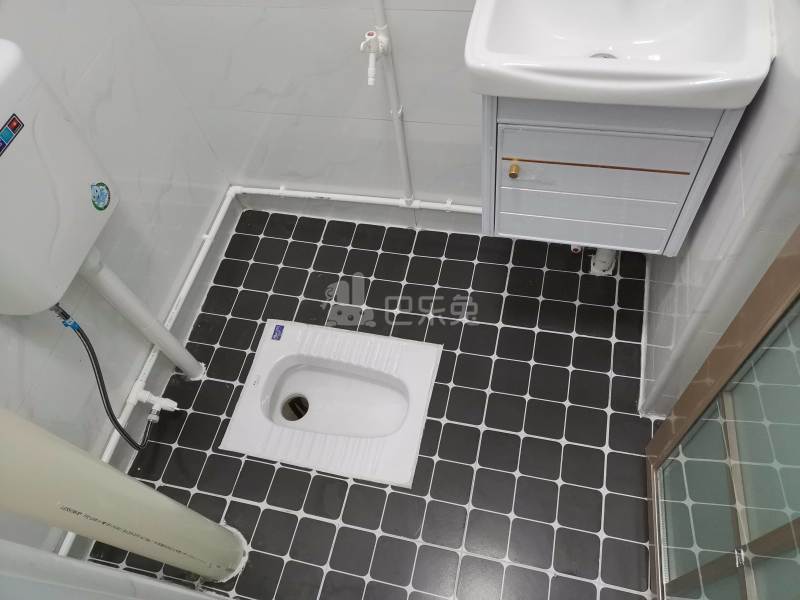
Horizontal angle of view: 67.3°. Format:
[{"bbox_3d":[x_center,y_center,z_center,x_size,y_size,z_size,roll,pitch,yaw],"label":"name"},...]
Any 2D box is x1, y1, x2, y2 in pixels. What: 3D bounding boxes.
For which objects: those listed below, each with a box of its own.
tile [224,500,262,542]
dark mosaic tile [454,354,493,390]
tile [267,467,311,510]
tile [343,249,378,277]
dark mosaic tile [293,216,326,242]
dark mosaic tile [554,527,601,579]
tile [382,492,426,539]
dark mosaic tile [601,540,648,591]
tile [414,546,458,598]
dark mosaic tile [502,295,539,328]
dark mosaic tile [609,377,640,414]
[{"bbox_3d":[-0.398,0.552,1.494,0.096,0.008,0.096,8,61,14],"label":"tile"},{"bbox_3d":[0.196,0.193,1.613,0.096,0.008,0.096,7,61,14],"label":"dark mosaic tile"},{"bbox_3d":[-0.280,0.478,1.519,0.096,0.008,0.096,8,61,14],"label":"tile"},{"bbox_3d":[-0.120,-0.111,1.859,0.097,0.008,0.097,7,61,14],"label":"tile"},{"bbox_3d":[-0.293,-0.225,1.968,0.096,0.010,0.096,7,61,14],"label":"dark mosaic tile"},{"bbox_3d":[0.398,0.572,1.353,0.097,0.010,0.097,7,60,14],"label":"dark mosaic tile"},{"bbox_3d":[0.010,0.521,1.447,0.097,0.010,0.097,7,60,14],"label":"tile"},{"bbox_3d":[0.495,0.585,1.331,0.097,0.009,0.097,8,61,13],"label":"dark mosaic tile"},{"bbox_3d":[0.084,0.617,1.374,0.096,0.009,0.096,8,60,14],"label":"tile"},{"bbox_3d":[0.342,0.037,1.692,0.097,0.010,0.097,7,60,14],"label":"dark mosaic tile"},{"bbox_3d":[0.571,0.243,1.522,0.067,0.009,0.096,8,60,14],"label":"dark mosaic tile"}]

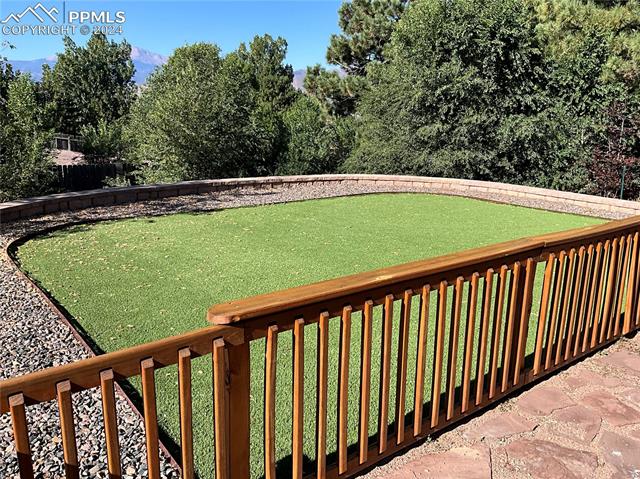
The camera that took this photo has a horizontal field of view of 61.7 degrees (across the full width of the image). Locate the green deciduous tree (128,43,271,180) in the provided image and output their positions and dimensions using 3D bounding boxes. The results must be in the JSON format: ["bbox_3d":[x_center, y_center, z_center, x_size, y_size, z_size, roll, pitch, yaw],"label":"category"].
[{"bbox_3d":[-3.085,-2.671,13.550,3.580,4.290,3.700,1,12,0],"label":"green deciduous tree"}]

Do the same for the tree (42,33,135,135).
[{"bbox_3d":[-11.393,-6.423,26.258,4.400,6.940,4.600,1,12,0],"label":"tree"}]

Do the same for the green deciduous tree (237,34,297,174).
[{"bbox_3d":[-1.722,-3.781,17.091,2.050,5.150,2.300,1,12,0],"label":"green deciduous tree"}]

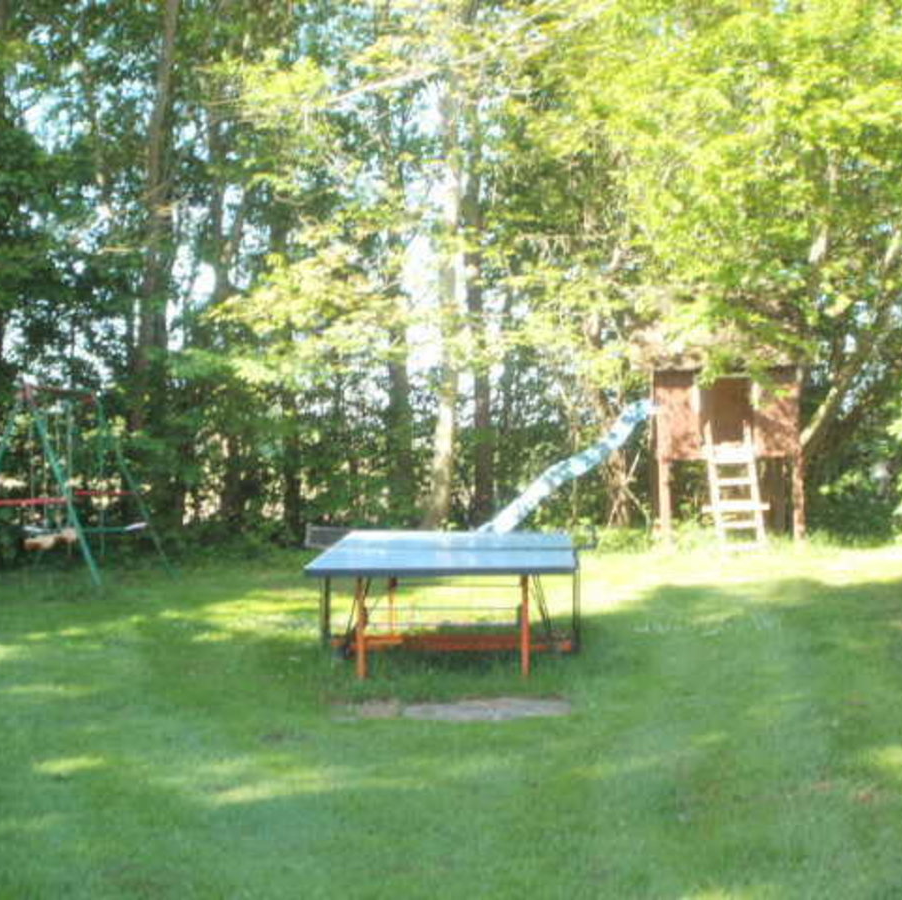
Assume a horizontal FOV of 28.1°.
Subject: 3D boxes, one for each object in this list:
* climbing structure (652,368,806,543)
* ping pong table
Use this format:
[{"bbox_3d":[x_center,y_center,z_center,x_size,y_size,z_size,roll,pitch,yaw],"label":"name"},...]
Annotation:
[{"bbox_3d":[3.240,0.014,21.410,1.780,2.150,1.600,0,2,3],"label":"climbing structure"},{"bbox_3d":[0.013,1.005,11.546,1.550,0.765,2.740,0,2,2],"label":"ping pong table"}]

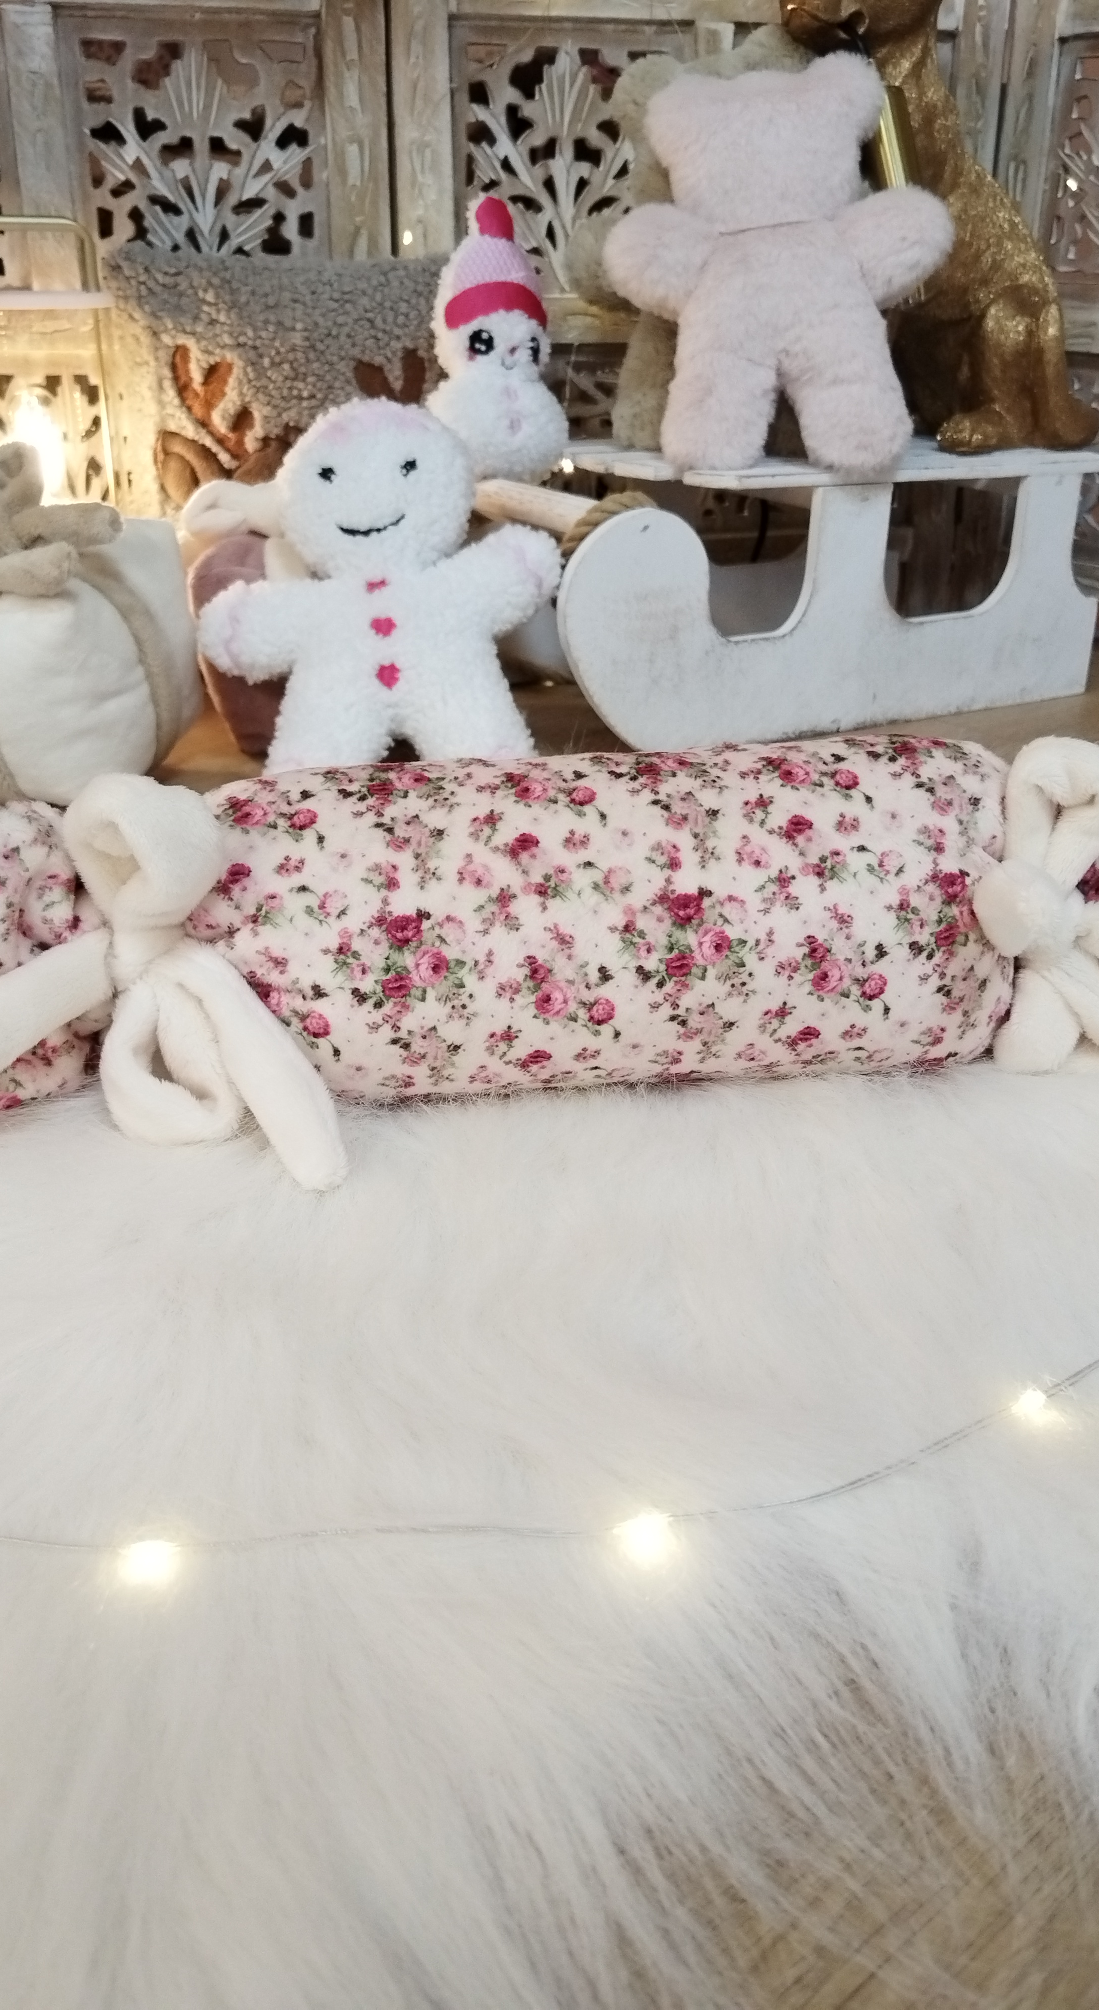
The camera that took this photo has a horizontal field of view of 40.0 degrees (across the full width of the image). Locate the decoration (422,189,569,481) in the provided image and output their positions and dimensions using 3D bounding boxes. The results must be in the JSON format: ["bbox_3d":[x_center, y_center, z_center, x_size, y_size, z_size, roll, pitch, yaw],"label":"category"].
[{"bbox_3d":[-0.034,-0.432,0.986,0.105,0.168,0.063,-12,29,-28],"label":"decoration"}]

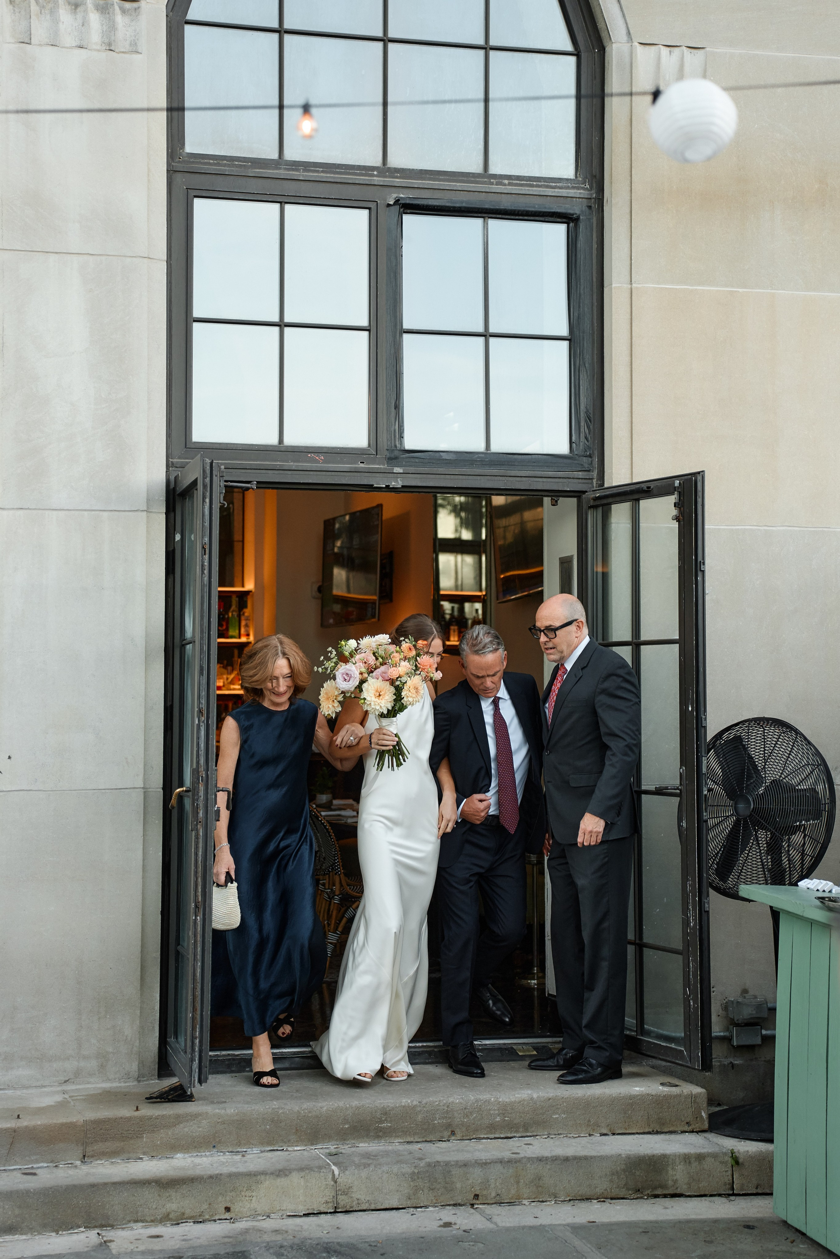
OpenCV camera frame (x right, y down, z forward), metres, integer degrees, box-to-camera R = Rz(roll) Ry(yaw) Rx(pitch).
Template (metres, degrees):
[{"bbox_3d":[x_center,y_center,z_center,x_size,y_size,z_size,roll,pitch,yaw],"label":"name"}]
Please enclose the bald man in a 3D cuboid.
[{"bbox_3d":[0.619,0.755,7.563,0.400,1.780,0.500,2,-4,-22],"label":"bald man"}]

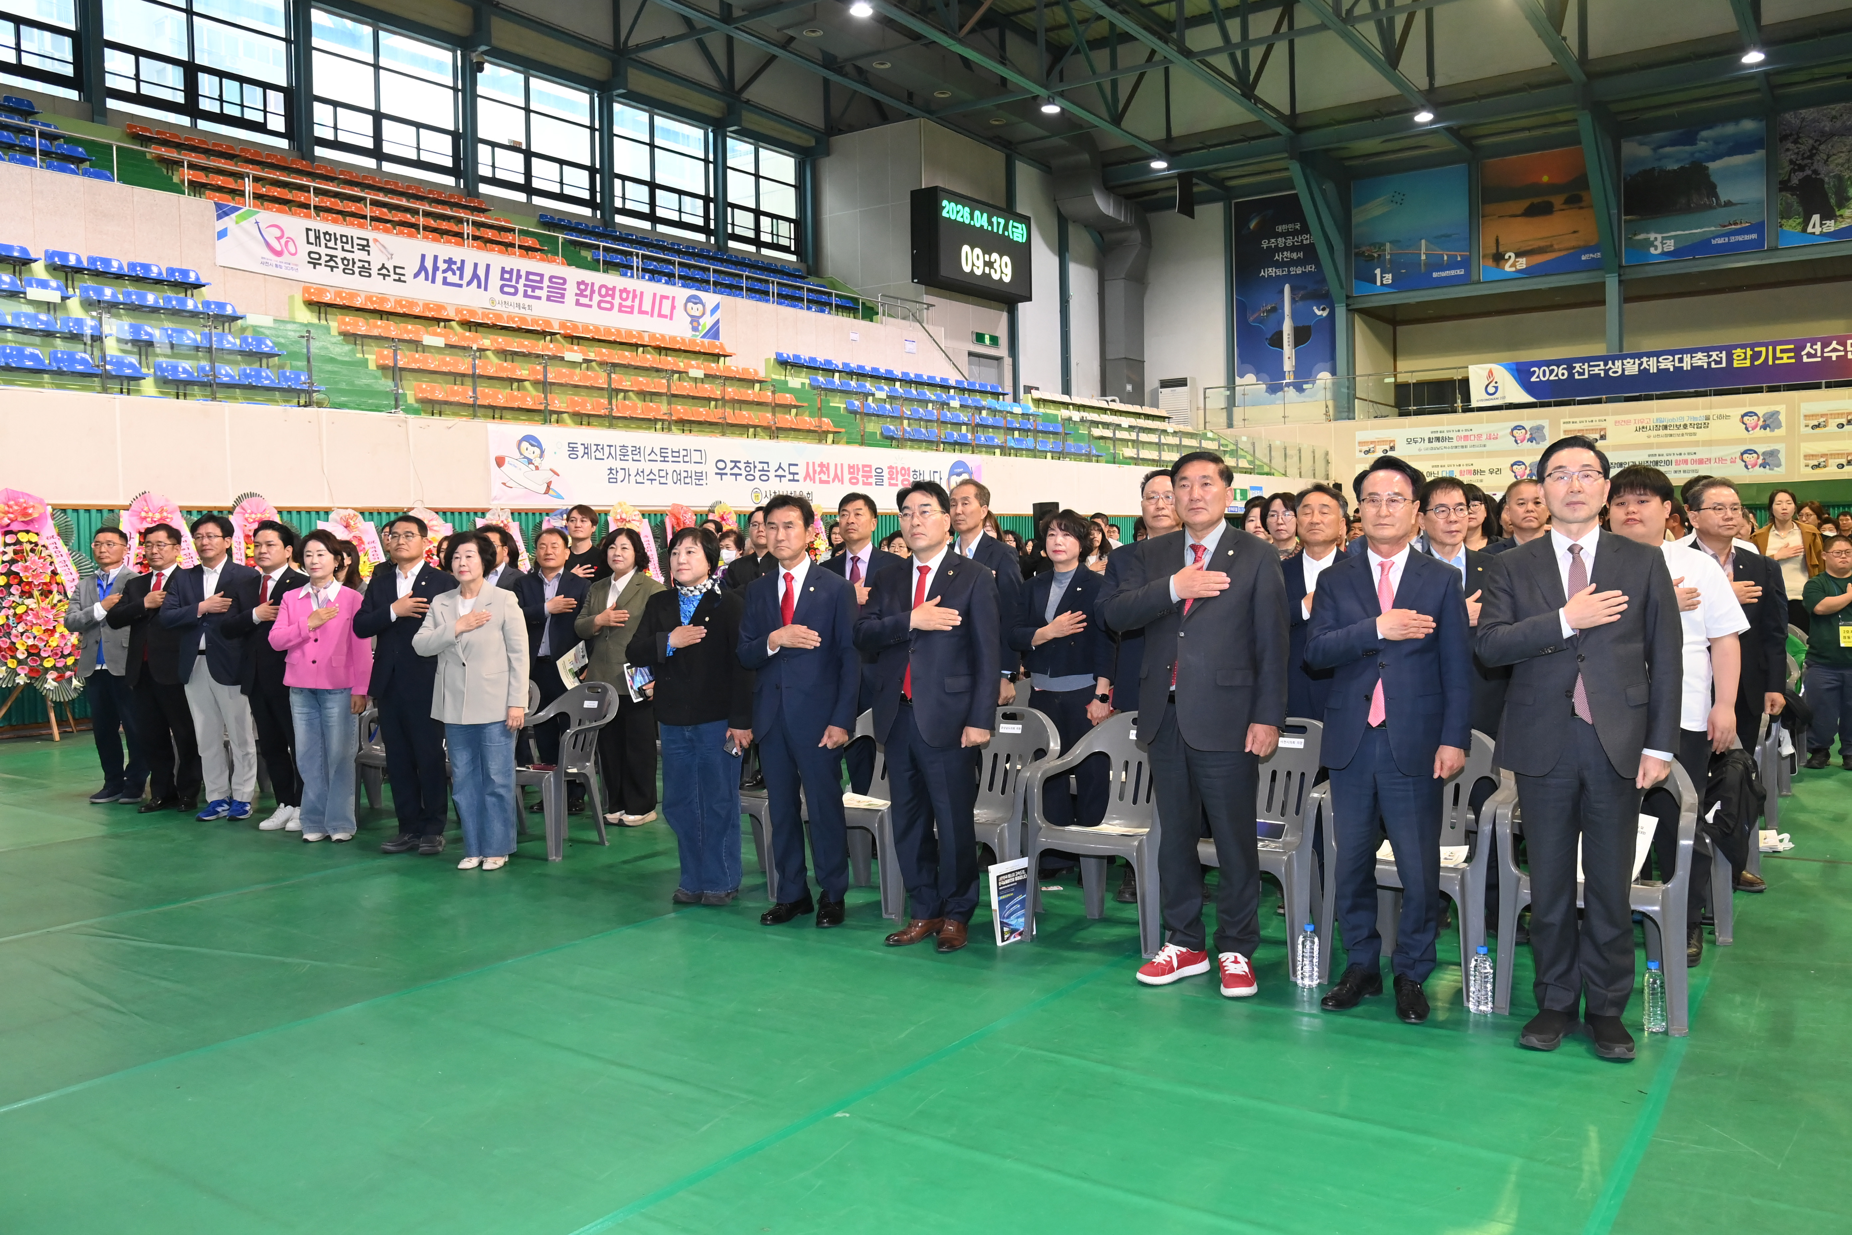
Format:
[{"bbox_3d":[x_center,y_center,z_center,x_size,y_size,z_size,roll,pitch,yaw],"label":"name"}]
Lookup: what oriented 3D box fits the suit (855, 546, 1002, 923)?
[{"bbox_3d":[0.008,0.424,4.665,0.490,1.390,0.310,0,3,25],"label":"suit"}]

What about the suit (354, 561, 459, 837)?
[{"bbox_3d":[-2.745,0.440,6.587,0.540,1.480,0.340,0,3,23],"label":"suit"}]

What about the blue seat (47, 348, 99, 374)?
[{"bbox_3d":[-8.950,-2.698,13.000,0.400,0.270,0.420,1,3,40],"label":"blue seat"}]

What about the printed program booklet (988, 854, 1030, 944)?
[{"bbox_3d":[0.334,1.083,4.709,0.207,0.295,0.010,-3,-7,-39],"label":"printed program booklet"}]

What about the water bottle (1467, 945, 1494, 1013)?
[{"bbox_3d":[1.740,1.129,3.873,0.067,0.209,0.067,0,3,30],"label":"water bottle"}]

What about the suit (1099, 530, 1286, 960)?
[{"bbox_3d":[0.916,0.395,4.190,0.570,1.440,0.350,0,3,24],"label":"suit"}]

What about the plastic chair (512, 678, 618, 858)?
[{"bbox_3d":[-1.854,0.752,6.232,0.560,0.810,0.560,1,5,32],"label":"plastic chair"}]

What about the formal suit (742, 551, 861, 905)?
[{"bbox_3d":[-0.522,0.477,5.091,0.530,1.418,0.340,0,3,26],"label":"formal suit"}]

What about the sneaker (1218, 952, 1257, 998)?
[{"bbox_3d":[1.043,1.163,4.127,0.115,0.115,0.290,0,4,12],"label":"sneaker"}]

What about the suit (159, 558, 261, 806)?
[{"bbox_3d":[-4.119,0.378,7.136,0.570,1.470,0.370,0,4,12],"label":"suit"}]

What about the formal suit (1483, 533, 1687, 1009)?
[{"bbox_3d":[1.879,0.463,3.555,0.580,1.450,0.360,2,5,37],"label":"formal suit"}]

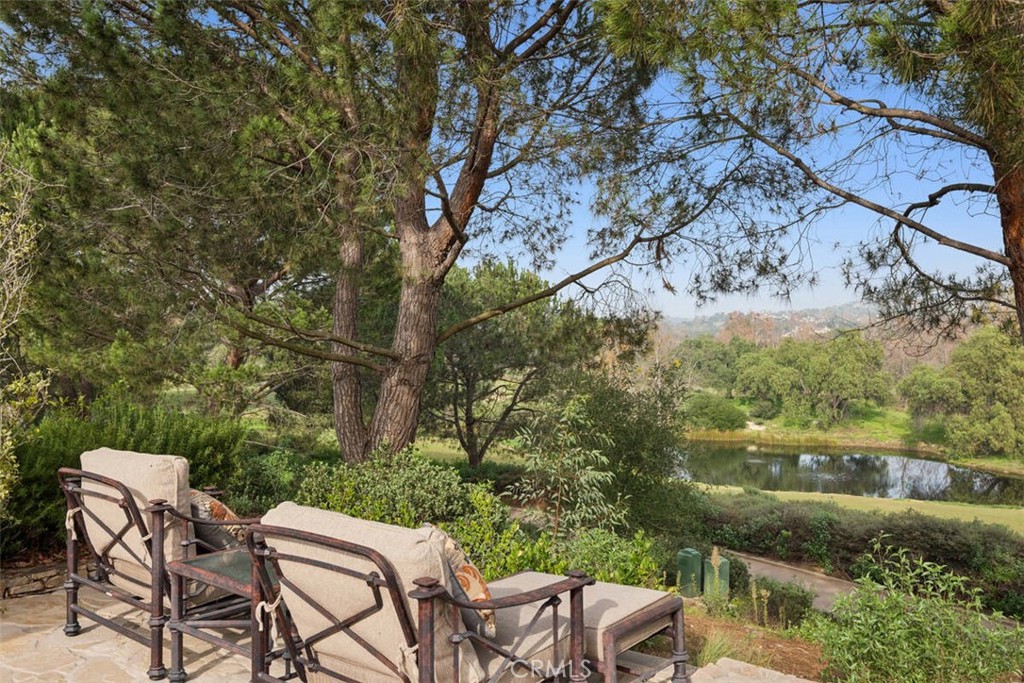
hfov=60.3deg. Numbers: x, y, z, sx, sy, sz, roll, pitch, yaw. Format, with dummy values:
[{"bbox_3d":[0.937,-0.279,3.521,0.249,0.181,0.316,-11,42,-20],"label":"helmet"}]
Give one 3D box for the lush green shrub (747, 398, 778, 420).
[{"bbox_3d":[18.749,5.090,66.000,2.300,1.600,2.100,0,0,0],"label":"lush green shrub"}]

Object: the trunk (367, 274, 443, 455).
[{"bbox_3d":[-1.329,0.282,10.800,0.860,2.200,0.580,0,0,0],"label":"trunk"}]

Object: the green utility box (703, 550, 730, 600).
[{"bbox_3d":[2.633,3.063,11.300,0.310,0.560,0.310,0,0,13],"label":"green utility box"}]

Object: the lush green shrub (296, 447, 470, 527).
[{"bbox_3d":[-1.239,1.407,8.500,1.650,0.820,1.300,0,0,0],"label":"lush green shrub"}]

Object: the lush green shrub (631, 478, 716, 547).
[{"bbox_3d":[2.564,2.731,14.000,1.400,1.120,1.300,0,0,0],"label":"lush green shrub"}]

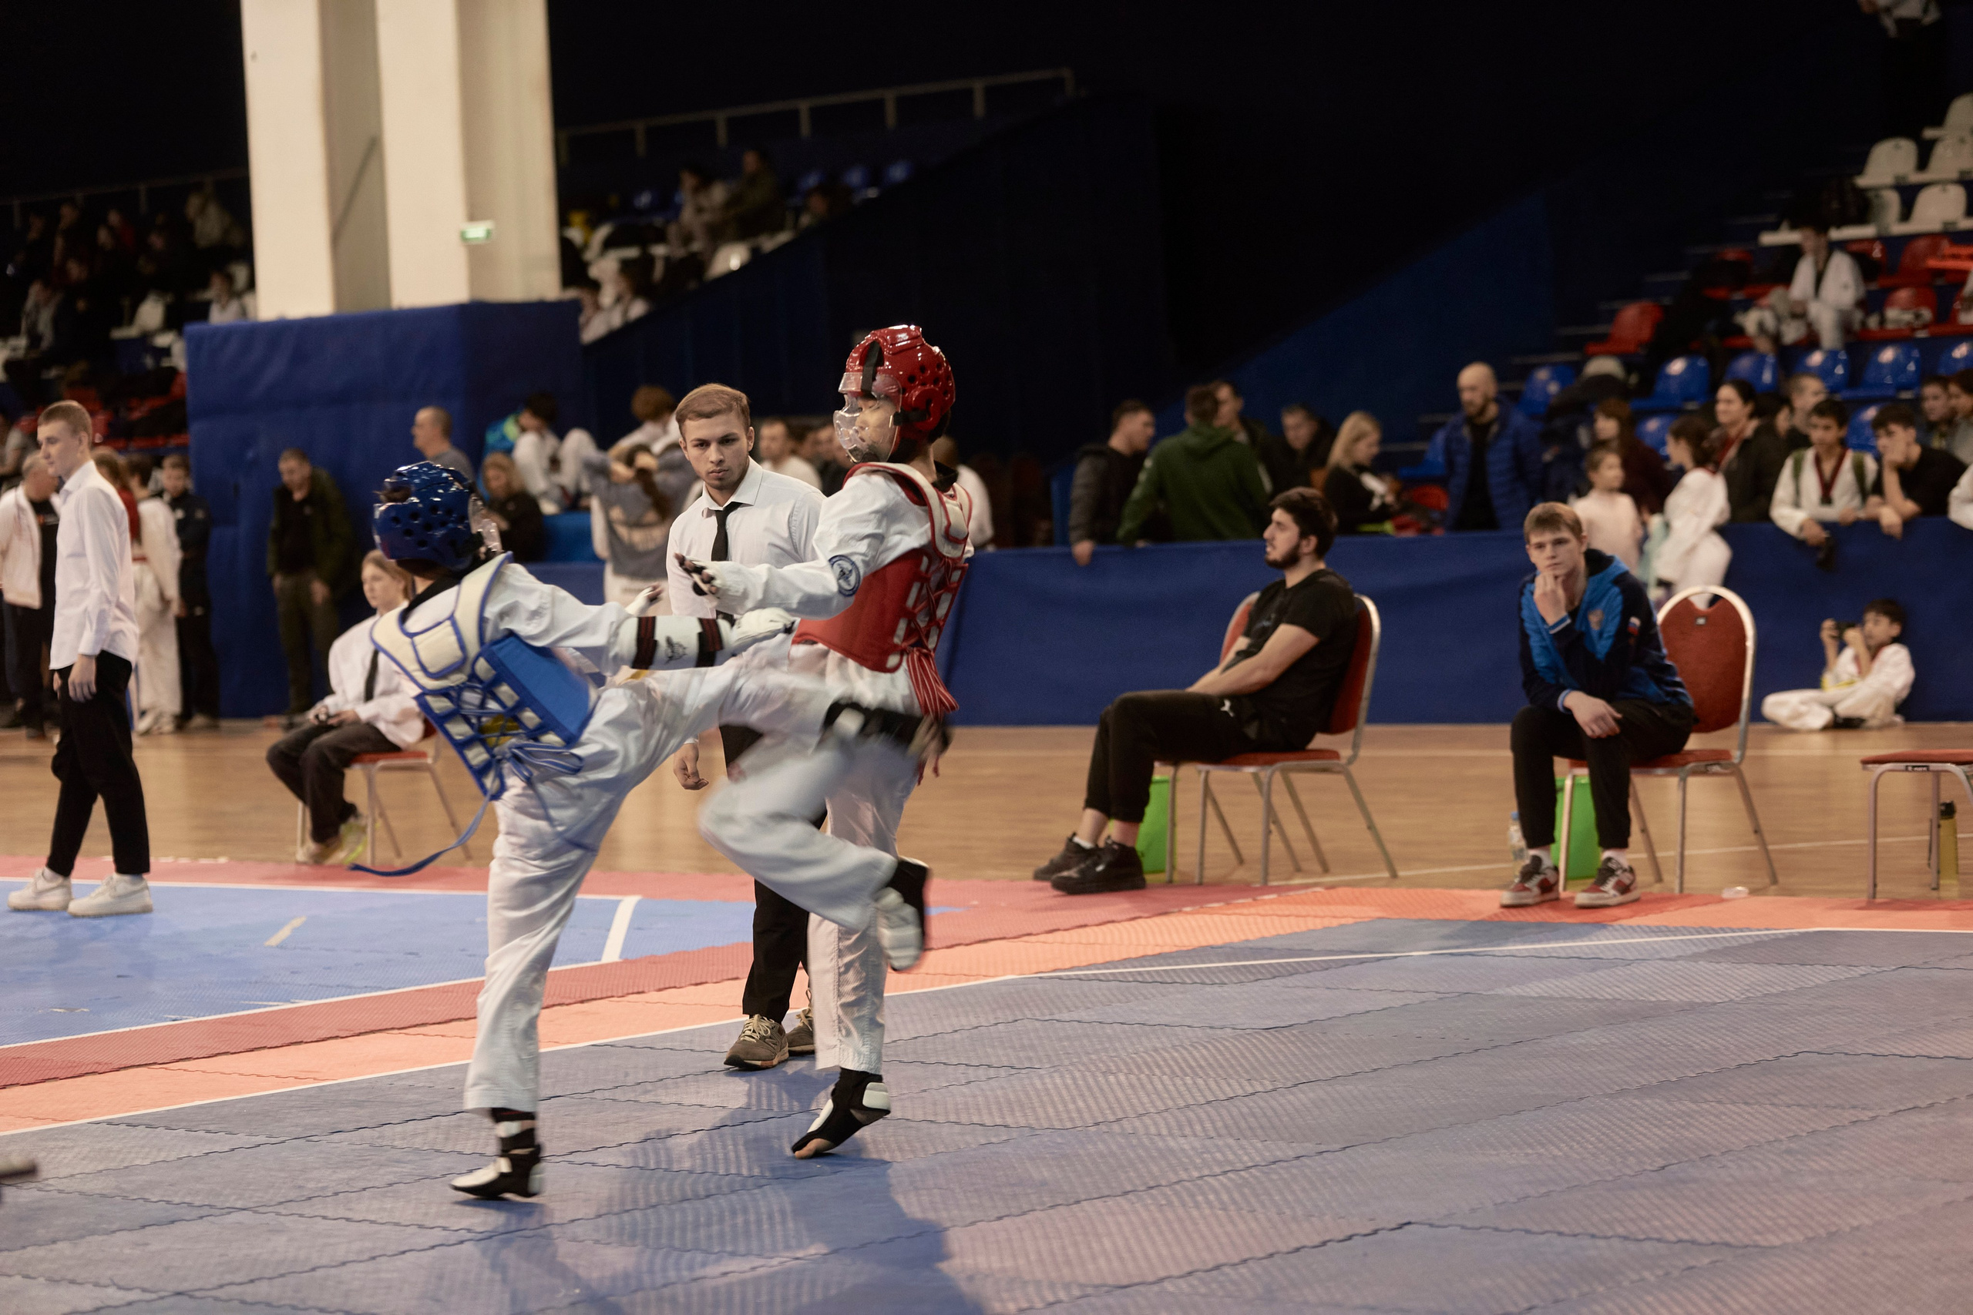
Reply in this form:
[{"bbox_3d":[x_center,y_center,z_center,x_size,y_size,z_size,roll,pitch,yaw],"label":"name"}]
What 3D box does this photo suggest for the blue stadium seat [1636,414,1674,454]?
[{"bbox_3d":[3.762,-1.200,30.710,0.420,0.330,0.390,-1,3,43],"label":"blue stadium seat"}]

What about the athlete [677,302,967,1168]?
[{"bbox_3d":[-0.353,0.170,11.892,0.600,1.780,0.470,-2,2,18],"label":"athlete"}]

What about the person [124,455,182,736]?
[{"bbox_3d":[-5.239,-0.387,34.400,0.370,1.730,0.460,-3,2,0],"label":"person"}]

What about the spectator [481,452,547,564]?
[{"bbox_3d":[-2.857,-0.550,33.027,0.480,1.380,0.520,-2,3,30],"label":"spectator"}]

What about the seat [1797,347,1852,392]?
[{"bbox_3d":[4.602,-1.564,30.500,0.420,0.330,0.350,-1,3,44],"label":"seat"}]

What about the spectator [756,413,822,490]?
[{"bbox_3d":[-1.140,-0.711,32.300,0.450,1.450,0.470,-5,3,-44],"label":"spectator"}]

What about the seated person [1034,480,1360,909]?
[{"bbox_3d":[0.729,0.111,18.850,1.000,1.340,0.520,-4,3,-29],"label":"seated person"}]

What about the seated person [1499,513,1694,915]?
[{"bbox_3d":[1.962,0.150,17.500,0.500,1.260,0.730,-1,3,38],"label":"seated person"}]

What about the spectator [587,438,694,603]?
[{"bbox_3d":[-1.999,-0.545,32.328,0.660,1.500,0.400,-2,2,18],"label":"spectator"}]

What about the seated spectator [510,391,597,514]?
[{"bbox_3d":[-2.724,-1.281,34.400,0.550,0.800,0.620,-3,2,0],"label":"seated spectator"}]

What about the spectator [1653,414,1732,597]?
[{"bbox_3d":[3.375,-0.471,26.000,0.420,1.380,0.420,-2,2,12],"label":"spectator"}]

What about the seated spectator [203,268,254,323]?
[{"bbox_3d":[-5.621,-2.310,40.822,0.480,1.150,0.600,-2,3,34],"label":"seated spectator"}]

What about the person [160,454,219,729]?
[{"bbox_3d":[-5.109,-0.421,35.100,0.450,1.730,0.330,-2,2,25],"label":"person"}]

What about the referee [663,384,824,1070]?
[{"bbox_3d":[-0.595,0.152,13.939,0.500,1.740,0.340,-2,2,18],"label":"referee"}]

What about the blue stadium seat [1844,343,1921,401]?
[{"bbox_3d":[5.021,-1.601,30.700,0.420,0.330,0.390,-1,3,43],"label":"blue stadium seat"}]

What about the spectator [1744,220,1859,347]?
[{"bbox_3d":[4.801,-1.993,31.876,0.520,1.050,0.720,-2,3,34],"label":"spectator"}]

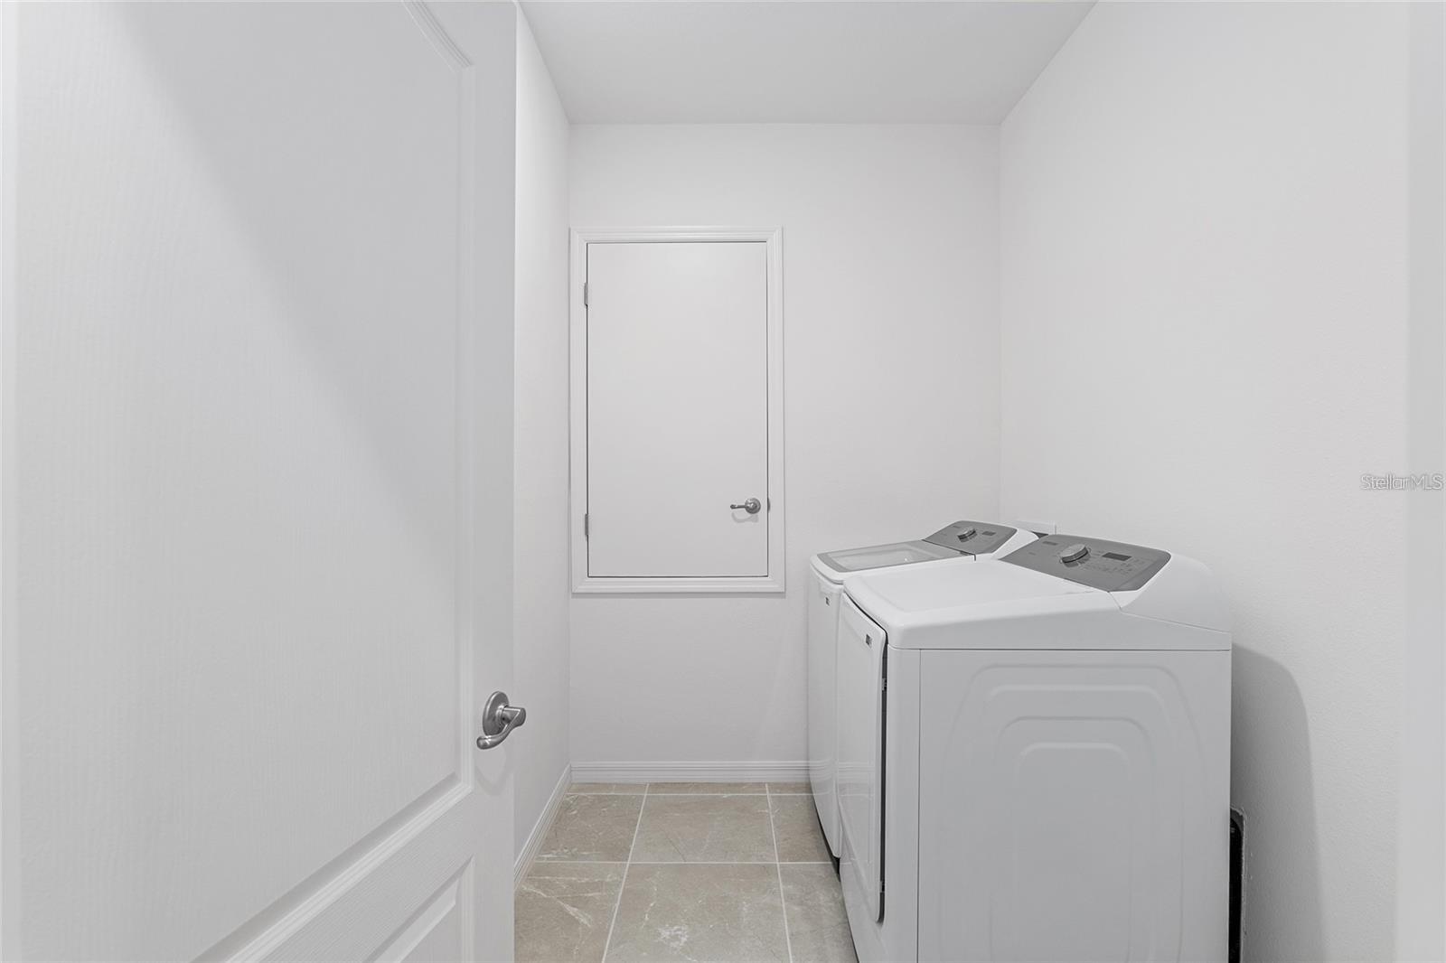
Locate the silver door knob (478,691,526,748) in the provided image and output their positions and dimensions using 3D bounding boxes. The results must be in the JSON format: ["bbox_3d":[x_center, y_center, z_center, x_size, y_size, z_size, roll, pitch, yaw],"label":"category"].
[{"bbox_3d":[-0.326,0.351,0.928,0.064,0.067,0.135,0,0,14],"label":"silver door knob"}]

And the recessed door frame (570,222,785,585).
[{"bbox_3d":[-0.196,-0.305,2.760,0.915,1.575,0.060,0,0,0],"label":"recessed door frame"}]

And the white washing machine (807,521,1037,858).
[{"bbox_3d":[0.705,0.720,2.360,0.710,1.110,0.670,0,0,0],"label":"white washing machine"}]

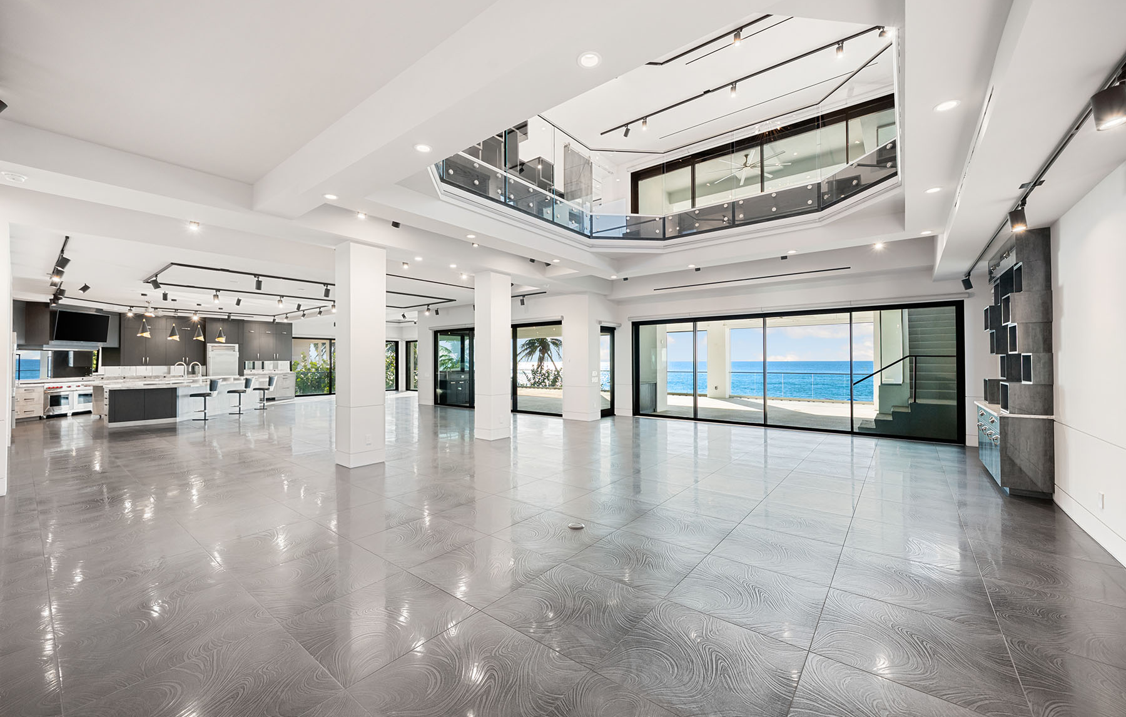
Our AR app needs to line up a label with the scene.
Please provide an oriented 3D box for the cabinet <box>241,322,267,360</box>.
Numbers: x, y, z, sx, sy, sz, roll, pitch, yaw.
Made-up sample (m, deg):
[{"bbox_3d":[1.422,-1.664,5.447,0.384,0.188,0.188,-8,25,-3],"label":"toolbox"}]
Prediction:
[{"bbox_3d":[-11.768,-0.652,16.644,0.360,1.471,0.725,0,0,38],"label":"cabinet"}]

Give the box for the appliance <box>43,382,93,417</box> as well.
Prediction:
[{"bbox_3d":[-14.084,1.131,12.219,0.700,0.920,1.500,0,0,-7],"label":"appliance"}]

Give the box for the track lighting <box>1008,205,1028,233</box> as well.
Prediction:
[{"bbox_3d":[3.909,-1.198,3.760,0.125,0.215,0.125,0,0,38],"label":"track lighting"}]

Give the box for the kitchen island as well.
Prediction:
[{"bbox_3d":[-10.464,1.110,11.997,1.900,0.960,3.900,0,0,-6],"label":"kitchen island"}]

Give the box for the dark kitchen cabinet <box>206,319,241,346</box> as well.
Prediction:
[{"bbox_3d":[-12.260,-0.934,15.726,0.600,0.914,1.027,0,0,38],"label":"dark kitchen cabinet"}]

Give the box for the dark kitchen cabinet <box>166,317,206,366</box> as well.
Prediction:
[{"bbox_3d":[-13.050,-0.563,15.088,0.360,1.664,0.997,0,0,38],"label":"dark kitchen cabinet"}]

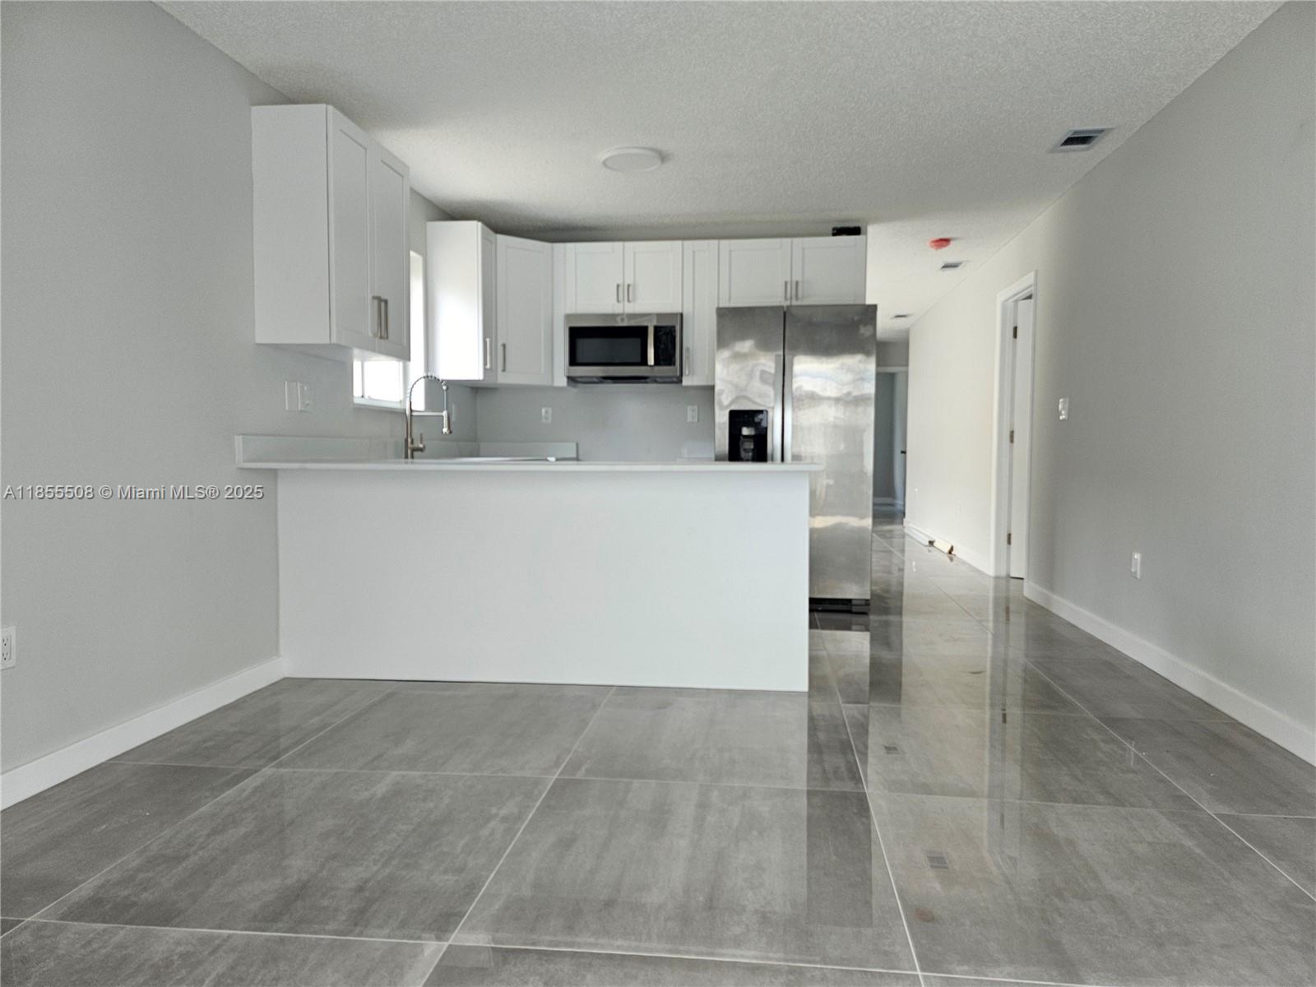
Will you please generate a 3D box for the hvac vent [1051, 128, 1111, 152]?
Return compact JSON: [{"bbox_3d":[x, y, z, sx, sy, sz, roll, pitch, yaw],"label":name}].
[{"bbox_3d":[2.011,-1.681,4.352,0.200,0.025,0.335,0,3,7],"label":"hvac vent"}]

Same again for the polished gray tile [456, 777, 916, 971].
[{"bbox_3d":[0.092,0.867,2.182,0.897,0.012,0.898,0,3,7],"label":"polished gray tile"}]

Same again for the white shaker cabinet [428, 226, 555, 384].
[{"bbox_3d":[-1.008,-1.158,5.855,0.617,0.922,0.929,0,3,7],"label":"white shaker cabinet"}]

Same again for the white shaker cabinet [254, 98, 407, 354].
[{"bbox_3d":[-1.383,-1.069,3.966,0.329,0.922,0.779,0,3,7],"label":"white shaker cabinet"}]

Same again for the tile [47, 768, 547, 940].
[{"bbox_3d":[-0.791,0.861,2.271,0.900,0.012,0.895,0,3,7],"label":"tile"}]

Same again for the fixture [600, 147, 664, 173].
[{"bbox_3d":[-0.129,-1.690,4.628,0.300,0.030,0.300,0,3,7],"label":"fixture"}]

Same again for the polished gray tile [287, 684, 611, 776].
[{"bbox_3d":[-0.684,0.815,3.159,0.893,0.010,0.897,0,3,7],"label":"polished gray tile"}]

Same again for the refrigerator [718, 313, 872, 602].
[{"bbox_3d":[0.829,-0.205,5.675,0.905,1.767,0.870,0,3,7],"label":"refrigerator"}]

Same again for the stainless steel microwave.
[{"bbox_3d":[-0.202,-0.950,6.032,0.757,0.425,0.403,0,3,7],"label":"stainless steel microwave"}]

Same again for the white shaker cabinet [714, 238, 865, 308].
[{"bbox_3d":[0.861,-1.394,5.922,0.921,0.453,0.322,0,3,7],"label":"white shaker cabinet"}]

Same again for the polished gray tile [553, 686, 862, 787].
[{"bbox_3d":[0.199,0.820,3.079,0.893,0.012,0.915,0,3,7],"label":"polished gray tile"}]

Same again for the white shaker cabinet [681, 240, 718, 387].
[{"bbox_3d":[0.292,-1.167,6.021,0.228,0.922,0.330,0,3,7],"label":"white shaker cabinet"}]

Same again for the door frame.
[{"bbox_3d":[2.504,-0.398,6.315,0.150,2.090,0.910,0,3,7],"label":"door frame"}]

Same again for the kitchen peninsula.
[{"bbox_3d":[-0.459,0.322,3.857,2.210,0.909,0.933,0,3,7],"label":"kitchen peninsula"}]

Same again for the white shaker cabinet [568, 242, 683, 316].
[{"bbox_3d":[-0.201,-1.404,6.068,0.766,0.461,0.330,0,3,7],"label":"white shaker cabinet"}]

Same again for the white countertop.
[{"bbox_3d":[-0.458,-0.118,3.836,2.210,0.027,0.933,0,3,7],"label":"white countertop"}]

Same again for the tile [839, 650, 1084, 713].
[{"bbox_3d":[1.194,0.785,3.828,0.895,0.010,0.905,0,3,7],"label":"tile"}]

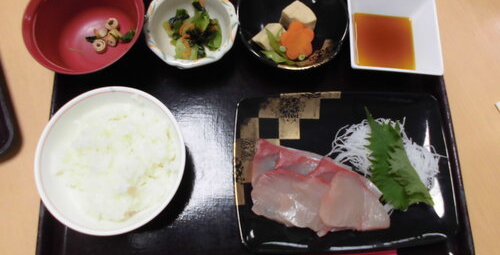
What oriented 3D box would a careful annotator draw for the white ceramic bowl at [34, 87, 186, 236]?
[{"bbox_3d":[-0.117,0.033,0.342,0.124,0.062,0.124,-1,75,-3],"label":"white ceramic bowl"}]

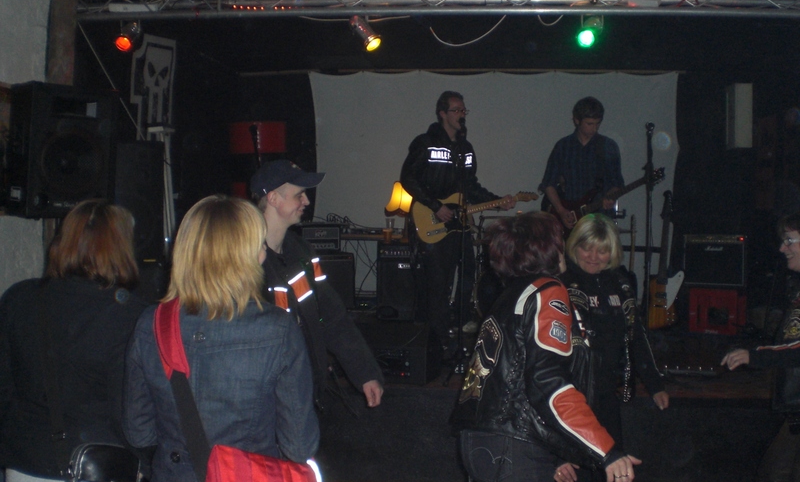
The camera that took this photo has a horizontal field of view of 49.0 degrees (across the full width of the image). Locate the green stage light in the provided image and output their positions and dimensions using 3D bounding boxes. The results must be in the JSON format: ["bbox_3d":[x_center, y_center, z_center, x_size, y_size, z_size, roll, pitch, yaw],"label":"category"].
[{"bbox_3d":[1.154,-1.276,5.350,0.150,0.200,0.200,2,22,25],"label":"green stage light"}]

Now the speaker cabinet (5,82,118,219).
[{"bbox_3d":[-1.834,-0.486,4.749,0.440,0.680,0.400,-1,8,-40],"label":"speaker cabinet"}]

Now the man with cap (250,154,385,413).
[{"bbox_3d":[-0.357,0.561,3.373,0.450,1.753,0.550,2,3,38],"label":"man with cap"}]

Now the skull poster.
[{"bbox_3d":[-1.825,-1.114,6.500,0.020,0.800,0.430,6,5,35],"label":"skull poster"}]

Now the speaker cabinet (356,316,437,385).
[{"bbox_3d":[-0.038,0.629,5.337,0.520,0.370,0.430,1,2,14],"label":"speaker cabinet"}]

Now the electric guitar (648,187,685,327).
[{"bbox_3d":[2.056,0.143,6.800,0.310,1.070,0.090,3,-5,11],"label":"electric guitar"}]

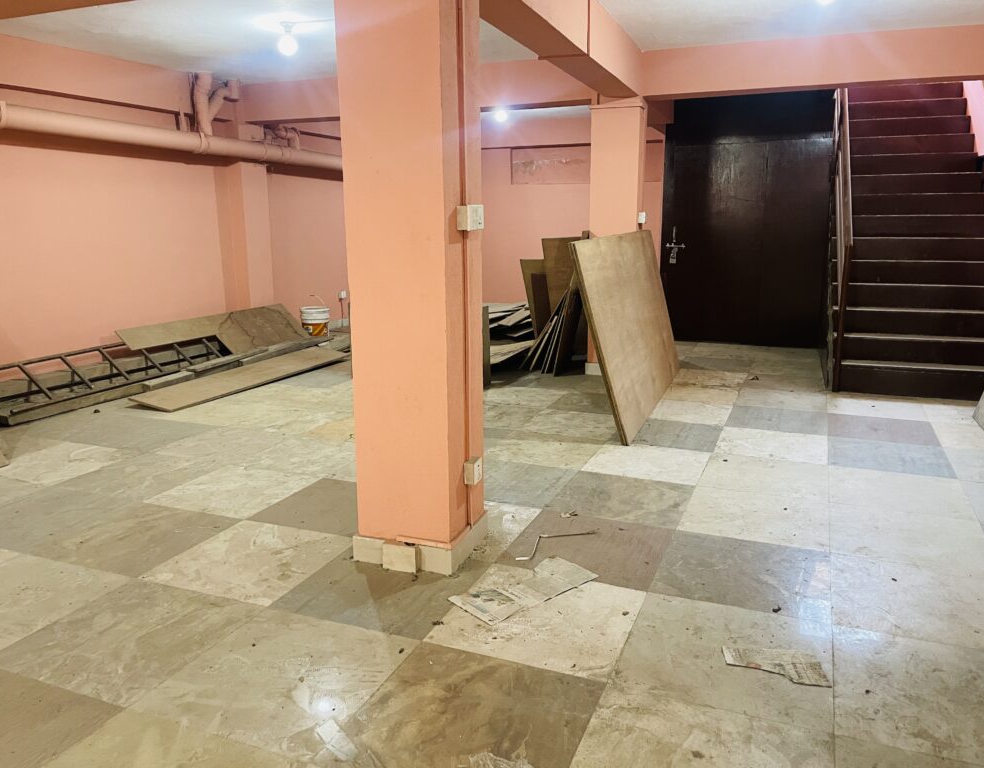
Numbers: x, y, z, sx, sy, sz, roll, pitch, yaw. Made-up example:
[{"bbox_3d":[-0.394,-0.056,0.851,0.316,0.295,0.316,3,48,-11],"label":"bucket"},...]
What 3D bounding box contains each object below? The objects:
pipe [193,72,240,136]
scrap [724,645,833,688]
[{"bbox_3d":[-2.467,-2.503,6.949,0.150,0.530,0.480,4,13,19],"label":"pipe"},{"bbox_3d":[0.854,0.846,2.329,0.282,0.010,0.188,2,12,10],"label":"scrap"}]

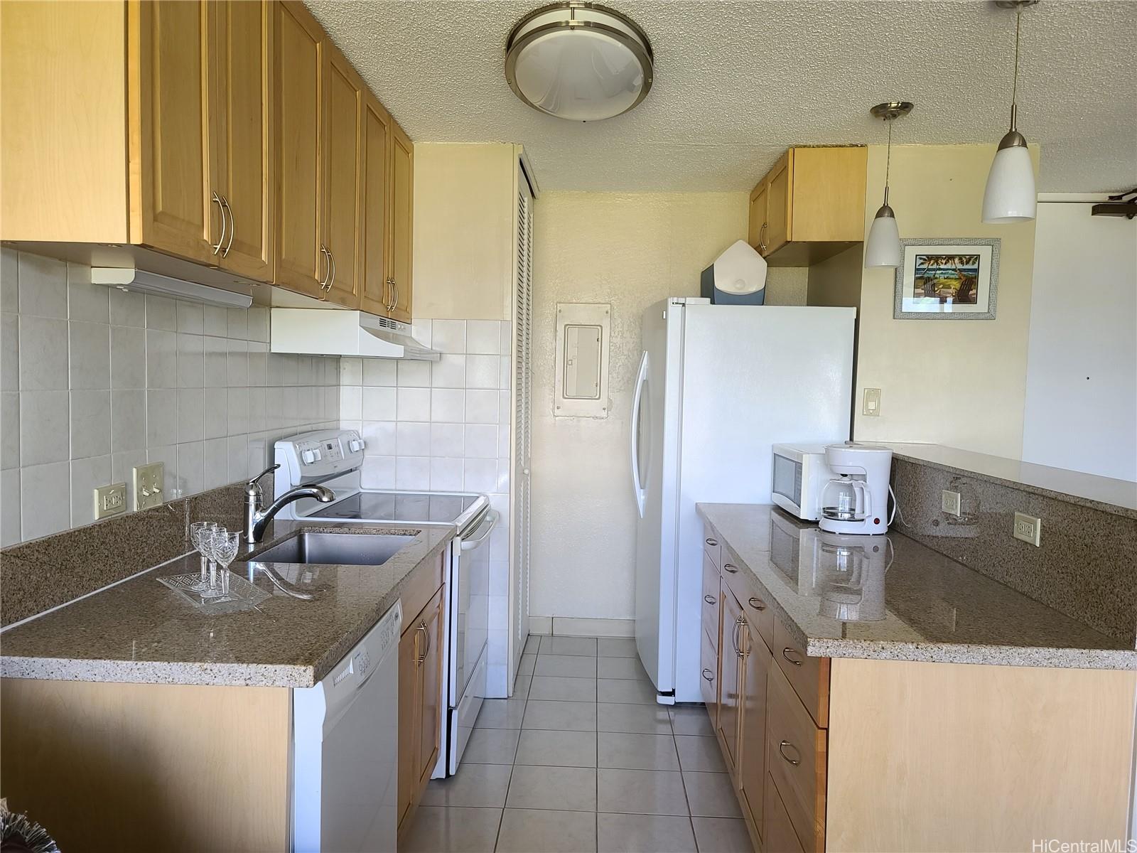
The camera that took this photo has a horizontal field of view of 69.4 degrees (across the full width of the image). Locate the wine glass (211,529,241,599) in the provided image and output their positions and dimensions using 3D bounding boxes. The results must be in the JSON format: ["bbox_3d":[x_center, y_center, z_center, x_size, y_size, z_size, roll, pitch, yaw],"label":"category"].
[{"bbox_3d":[-0.783,0.313,1.885,0.068,0.155,0.068,1,3,2],"label":"wine glass"}]

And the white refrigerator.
[{"bbox_3d":[0.780,0.330,4.063,0.923,1.780,0.900,1,3,2],"label":"white refrigerator"}]

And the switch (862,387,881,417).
[{"bbox_3d":[1.319,-0.104,3.569,0.077,0.120,0.010,1,3,2],"label":"switch"}]

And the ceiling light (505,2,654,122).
[{"bbox_3d":[0.033,-1.095,2.494,0.446,0.150,0.446,1,3,2],"label":"ceiling light"}]

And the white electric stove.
[{"bbox_3d":[-0.689,0.634,3.292,0.705,1.190,0.755,1,3,2],"label":"white electric stove"}]

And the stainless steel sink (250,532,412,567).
[{"bbox_3d":[-0.714,0.469,2.531,0.420,0.190,0.570,1,3,2],"label":"stainless steel sink"}]

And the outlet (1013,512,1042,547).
[{"bbox_3d":[1.159,0.260,2.084,0.010,0.070,0.120,1,3,2],"label":"outlet"}]

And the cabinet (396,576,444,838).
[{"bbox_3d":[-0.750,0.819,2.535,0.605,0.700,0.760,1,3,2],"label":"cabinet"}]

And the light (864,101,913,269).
[{"bbox_3d":[1.188,-0.883,3.035,0.136,0.580,0.136,1,3,2],"label":"light"}]

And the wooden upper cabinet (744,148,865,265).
[{"bbox_3d":[1.128,-1.023,3.989,0.333,0.395,0.910,1,3,2],"label":"wooden upper cabinet"}]

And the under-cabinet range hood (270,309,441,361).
[{"bbox_3d":[-0.795,-0.349,3.244,0.462,0.157,0.755,1,3,2],"label":"under-cabinet range hood"}]

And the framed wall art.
[{"bbox_3d":[1.630,-0.632,3.523,0.430,0.341,0.025,1,3,2],"label":"framed wall art"}]

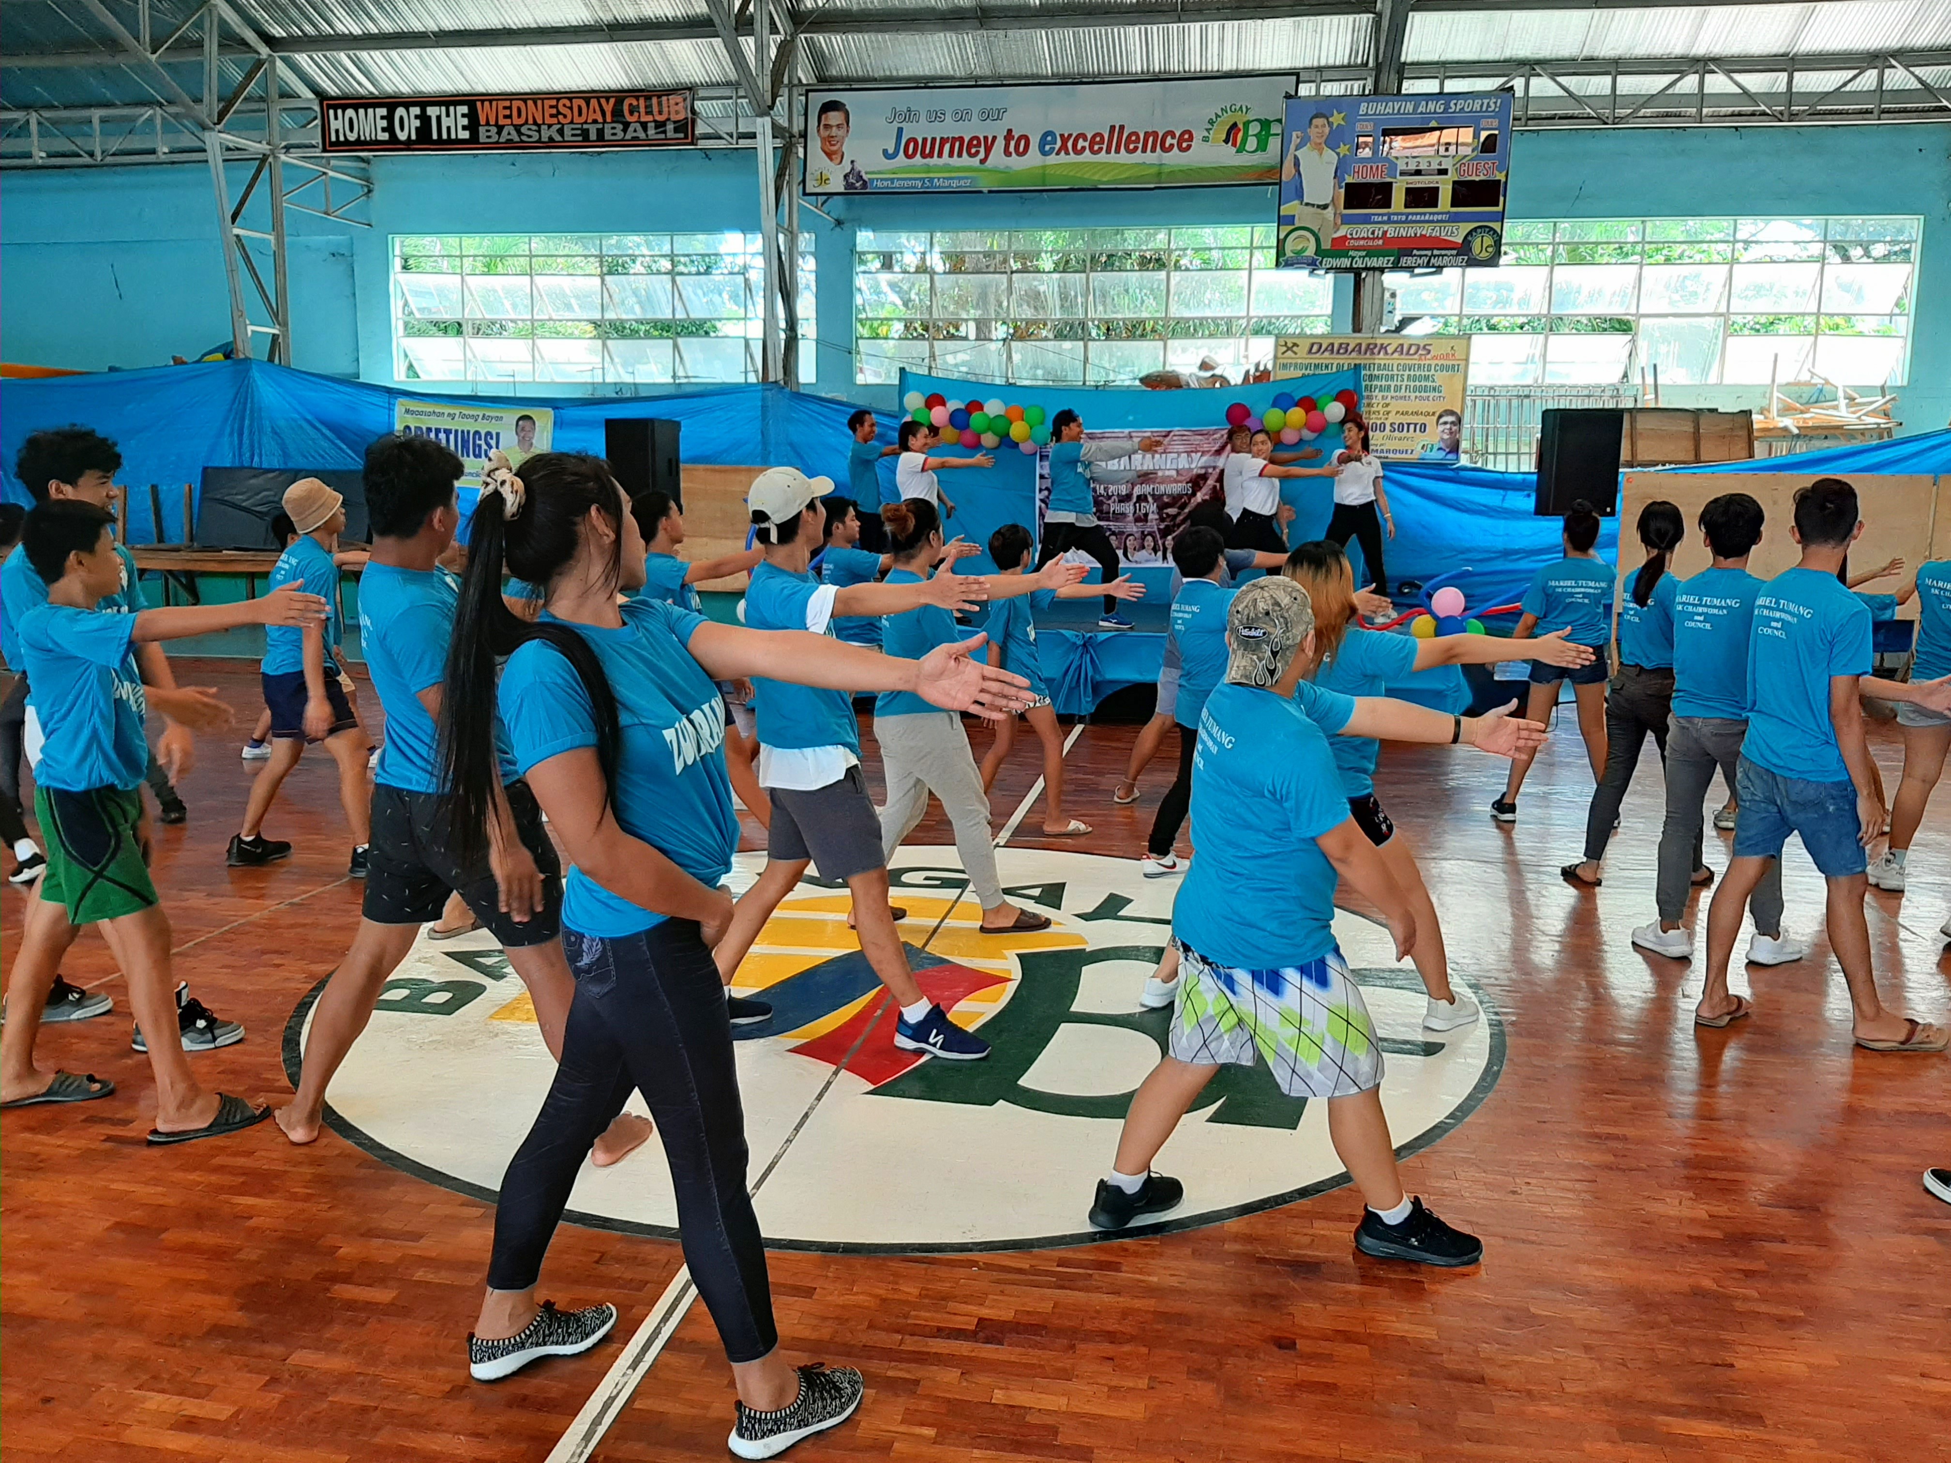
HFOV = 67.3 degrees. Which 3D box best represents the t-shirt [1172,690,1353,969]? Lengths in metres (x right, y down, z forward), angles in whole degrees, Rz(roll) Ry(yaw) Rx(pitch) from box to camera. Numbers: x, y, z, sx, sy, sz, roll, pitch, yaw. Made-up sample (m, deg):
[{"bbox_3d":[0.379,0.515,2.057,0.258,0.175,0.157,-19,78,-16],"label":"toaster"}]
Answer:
[{"bbox_3d":[0.561,0.190,2.884,0.310,0.580,0.430,-4,10,-28],"label":"t-shirt"}]

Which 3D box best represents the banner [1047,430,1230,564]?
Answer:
[{"bbox_3d":[1.337,-1.939,12.304,1.590,1.120,0.040,2,9,10],"label":"banner"}]

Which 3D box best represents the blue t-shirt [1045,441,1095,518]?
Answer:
[{"bbox_3d":[0.662,-1.781,10.349,0.300,0.540,0.420,3,9,13],"label":"blue t-shirt"}]

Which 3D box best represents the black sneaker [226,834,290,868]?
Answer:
[{"bbox_3d":[-2.999,0.480,6.144,0.275,0.115,0.100,-5,10,-32],"label":"black sneaker"}]

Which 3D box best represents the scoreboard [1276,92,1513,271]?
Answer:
[{"bbox_3d":[3.371,-4.419,11.785,1.780,1.330,0.180,2,9,9],"label":"scoreboard"}]

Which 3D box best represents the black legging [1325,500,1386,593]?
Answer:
[{"bbox_3d":[2.765,-1.282,10.874,0.580,0.820,0.300,2,9,10],"label":"black legging"}]

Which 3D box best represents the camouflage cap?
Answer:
[{"bbox_3d":[0.562,-0.190,2.794,0.170,0.150,0.250,7,36,38],"label":"camouflage cap"}]

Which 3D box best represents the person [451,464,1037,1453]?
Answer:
[{"bbox_3d":[-0.380,0.341,2.348,0.900,1.540,0.520,1,9,0],"label":"person"}]

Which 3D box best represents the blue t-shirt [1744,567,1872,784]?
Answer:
[{"bbox_3d":[2.345,-0.161,4.126,0.330,0.630,0.410,-5,10,-32],"label":"blue t-shirt"}]

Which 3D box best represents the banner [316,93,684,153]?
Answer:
[{"bbox_3d":[-4.313,-5.626,13.505,3.600,0.470,0.060,2,9,9],"label":"banner"}]

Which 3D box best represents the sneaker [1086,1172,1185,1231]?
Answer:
[{"bbox_3d":[0.337,0.965,3.071,0.240,0.108,0.095,-5,10,-33],"label":"sneaker"}]

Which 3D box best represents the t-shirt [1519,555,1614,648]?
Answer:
[{"bbox_3d":[2.832,-0.617,7.010,0.460,0.450,0.270,4,9,18],"label":"t-shirt"}]

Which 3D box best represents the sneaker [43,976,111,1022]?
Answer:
[{"bbox_3d":[-2.587,0.742,4.163,0.290,0.140,0.105,-1,9,-12],"label":"sneaker"}]

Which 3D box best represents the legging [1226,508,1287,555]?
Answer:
[{"bbox_3d":[2.167,-1.352,11.355,0.520,0.760,0.420,5,9,24],"label":"legging"}]

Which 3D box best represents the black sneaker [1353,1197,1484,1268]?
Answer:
[{"bbox_3d":[0.882,0.995,2.949,0.262,0.106,0.100,3,9,13],"label":"black sneaker"}]

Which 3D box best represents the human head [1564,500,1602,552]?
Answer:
[{"bbox_3d":[2.943,-0.993,7.100,0.185,0.255,0.220,1,9,-1],"label":"human head"}]

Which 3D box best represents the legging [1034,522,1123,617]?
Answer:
[{"bbox_3d":[0.625,-1.178,10.440,0.820,0.700,0.400,1,9,-2],"label":"legging"}]

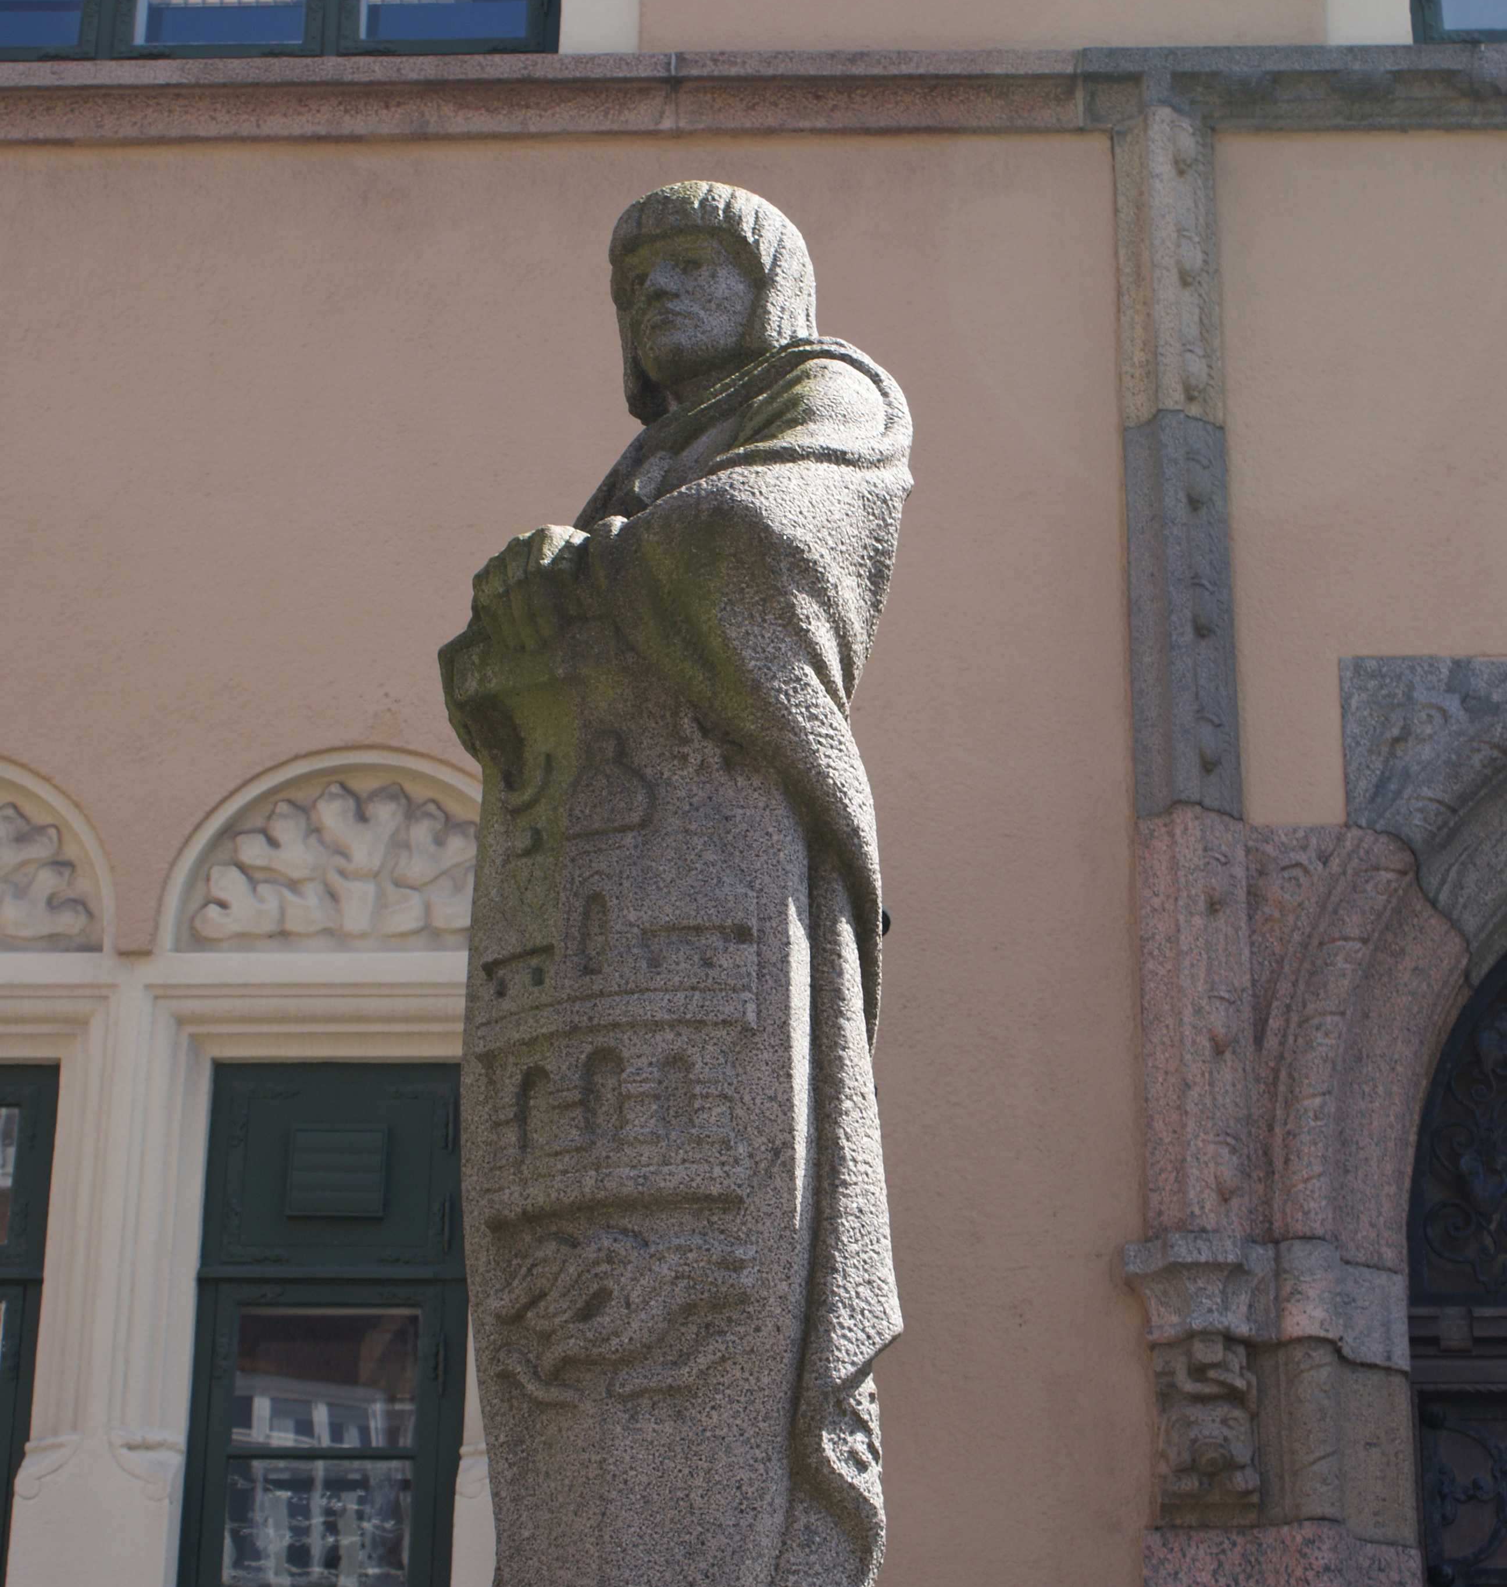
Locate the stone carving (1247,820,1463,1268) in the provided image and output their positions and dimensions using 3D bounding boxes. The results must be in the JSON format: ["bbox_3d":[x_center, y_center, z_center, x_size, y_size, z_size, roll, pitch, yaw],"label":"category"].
[{"bbox_3d":[1.546,0.635,9.713,0.516,1.147,0.374,0,-23,2],"label":"stone carving"}]

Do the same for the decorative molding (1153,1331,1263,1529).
[{"bbox_3d":[1.111,1.543,9.184,0.258,0.470,0.202,0,-23,2],"label":"decorative molding"}]

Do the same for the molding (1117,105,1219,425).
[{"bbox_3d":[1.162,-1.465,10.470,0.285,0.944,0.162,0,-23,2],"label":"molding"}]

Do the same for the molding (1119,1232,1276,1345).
[{"bbox_3d":[1.115,1.220,9.324,0.369,0.253,0.192,0,-23,2],"label":"molding"}]

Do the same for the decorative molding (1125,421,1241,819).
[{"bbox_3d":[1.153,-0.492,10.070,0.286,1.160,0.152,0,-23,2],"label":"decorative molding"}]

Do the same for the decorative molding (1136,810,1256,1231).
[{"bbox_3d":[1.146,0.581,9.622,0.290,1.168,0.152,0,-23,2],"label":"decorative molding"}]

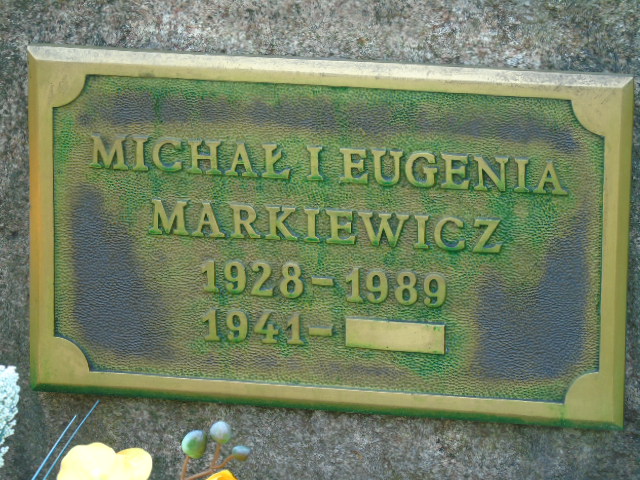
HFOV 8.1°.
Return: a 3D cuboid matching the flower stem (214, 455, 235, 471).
[{"bbox_3d":[-0.049,0.114,2.300,0.012,0.004,0.003,-31,0,6],"label":"flower stem"}]

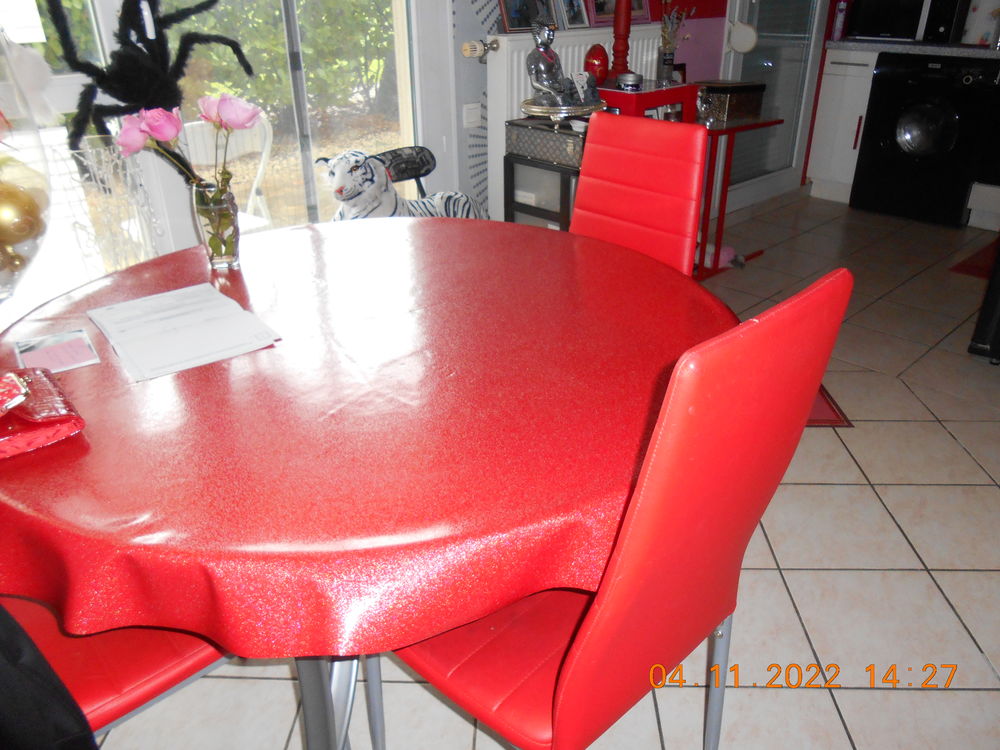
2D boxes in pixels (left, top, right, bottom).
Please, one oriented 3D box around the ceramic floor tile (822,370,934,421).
[{"bbox_3d":[1.188,0.067,2.464,0.331,0.010,0.331,0,28,3],"label":"ceramic floor tile"}]

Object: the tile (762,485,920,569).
[{"bbox_3d":[0.830,0.380,1.898,0.336,0.010,0.336,0,28,3],"label":"tile"}]

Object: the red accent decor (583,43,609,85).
[{"bbox_3d":[0.380,-1.216,2.960,0.099,0.149,0.099,2,28,7],"label":"red accent decor"}]

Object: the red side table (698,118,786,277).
[{"bbox_3d":[0.990,-0.848,3.507,0.495,0.640,0.330,-22,35,-34],"label":"red side table"}]

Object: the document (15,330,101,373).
[{"bbox_3d":[-0.649,-0.033,1.099,0.095,0.003,0.142,-19,32,-29],"label":"document"}]

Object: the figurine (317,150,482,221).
[{"bbox_3d":[-0.306,-0.564,2.397,0.660,0.330,0.280,-24,35,-37],"label":"figurine"}]

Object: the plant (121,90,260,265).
[{"bbox_3d":[-0.562,-0.356,1.426,0.258,0.310,0.160,-12,29,-18],"label":"plant"}]

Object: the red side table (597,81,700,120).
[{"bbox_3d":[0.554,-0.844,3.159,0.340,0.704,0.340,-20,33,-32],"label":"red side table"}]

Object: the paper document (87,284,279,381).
[{"bbox_3d":[-0.528,-0.083,1.230,0.208,0.005,0.335,-20,33,-31],"label":"paper document"}]

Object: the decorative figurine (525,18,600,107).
[{"bbox_3d":[0.215,-1.076,2.609,0.208,0.279,0.172,21,35,37],"label":"decorative figurine"}]

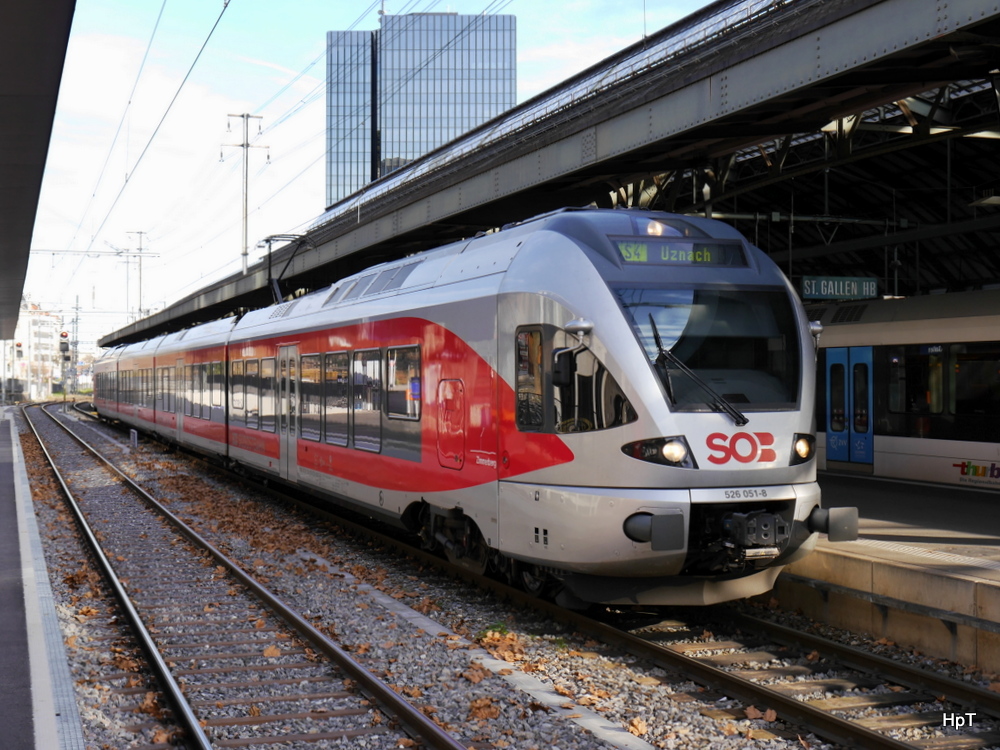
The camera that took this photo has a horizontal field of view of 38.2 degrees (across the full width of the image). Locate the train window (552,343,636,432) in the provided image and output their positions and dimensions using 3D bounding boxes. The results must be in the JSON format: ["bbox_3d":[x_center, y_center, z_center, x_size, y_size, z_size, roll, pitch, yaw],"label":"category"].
[{"bbox_3d":[0.843,0.118,13.136,0.200,0.870,1.020,0,0,-45],"label":"train window"}]

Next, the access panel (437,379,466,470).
[{"bbox_3d":[-0.541,0.547,16.253,0.060,1.000,1.022,0,0,-19],"label":"access panel"}]

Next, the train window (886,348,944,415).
[{"bbox_3d":[7.231,0.090,25.055,0.080,1.132,1.568,0,0,-19],"label":"train window"}]

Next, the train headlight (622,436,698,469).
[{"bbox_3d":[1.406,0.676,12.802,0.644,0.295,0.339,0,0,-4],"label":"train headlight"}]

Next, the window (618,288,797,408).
[{"bbox_3d":[2.034,-0.244,13.179,1.780,1.300,0.240,0,-28,-19],"label":"window"}]

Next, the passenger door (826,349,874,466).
[{"bbox_3d":[6.553,0.567,27.017,0.100,2.200,1.562,0,0,-19],"label":"passenger door"}]

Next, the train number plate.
[{"bbox_3d":[2.164,1.059,12.806,1.030,0.140,0.060,0,-18,-19],"label":"train number plate"}]

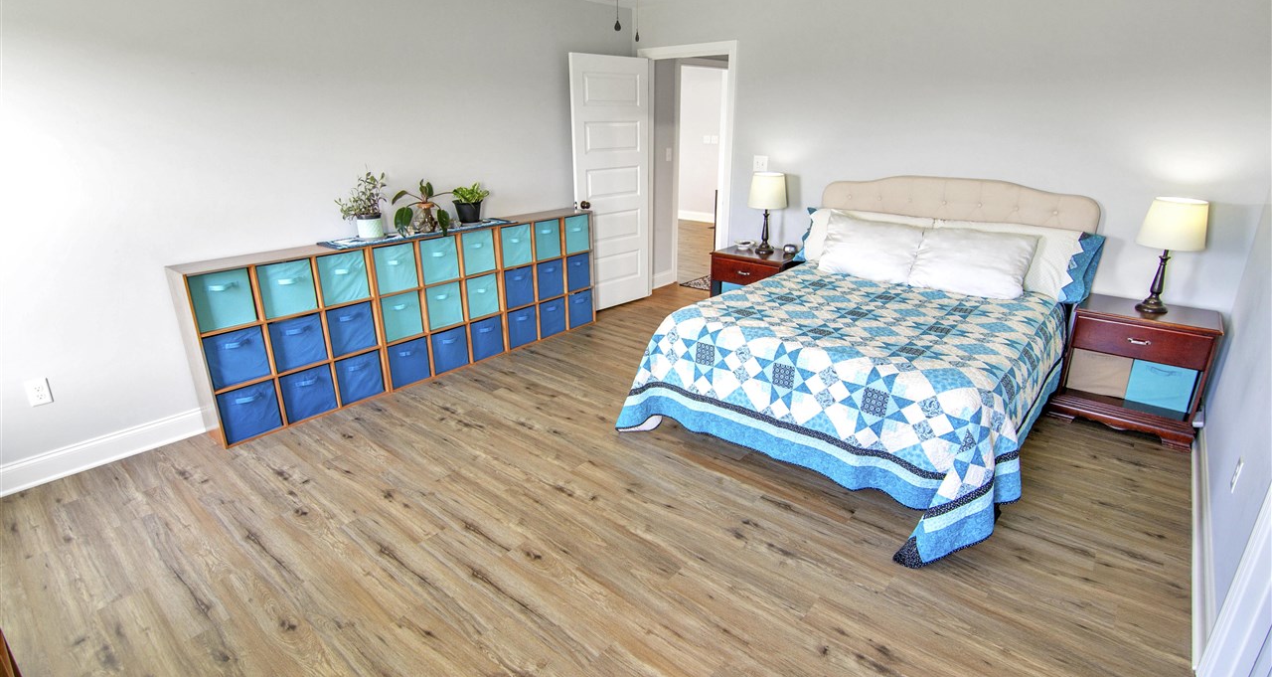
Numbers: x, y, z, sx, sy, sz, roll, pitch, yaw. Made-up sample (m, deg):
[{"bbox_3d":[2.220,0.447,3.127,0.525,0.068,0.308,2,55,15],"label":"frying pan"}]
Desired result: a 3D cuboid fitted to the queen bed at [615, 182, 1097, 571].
[{"bbox_3d":[1.333,-0.158,3.187,1.789,1.300,2.194,17,27,37],"label":"queen bed"}]

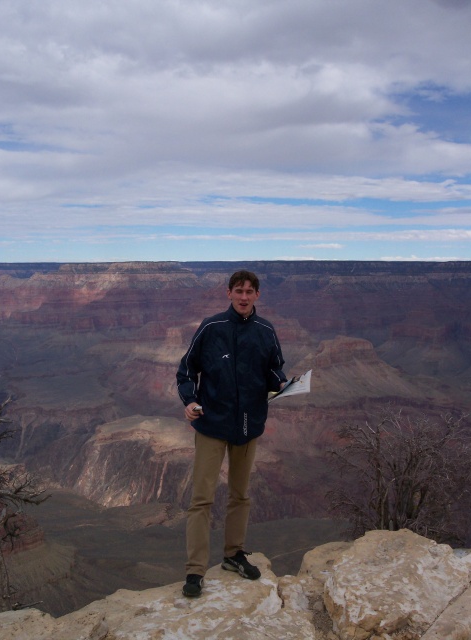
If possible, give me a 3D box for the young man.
[{"bbox_3d":[-0.020,0.639,3.984,0.600,1.820,0.420,-1,4,-11],"label":"young man"}]

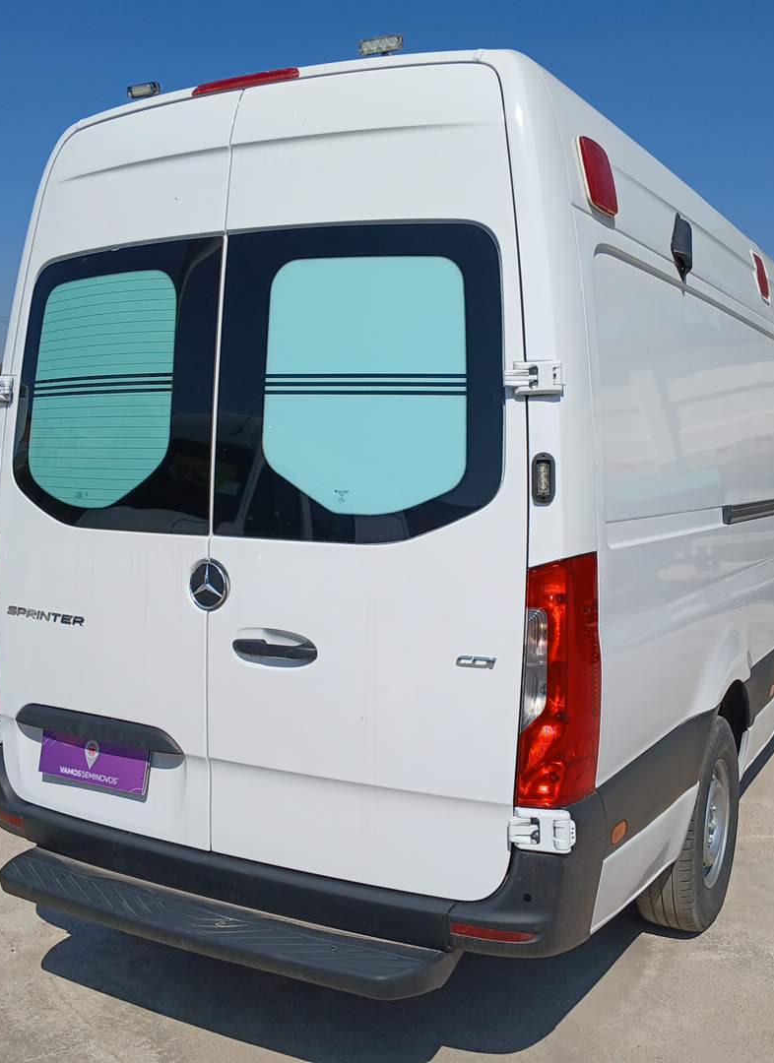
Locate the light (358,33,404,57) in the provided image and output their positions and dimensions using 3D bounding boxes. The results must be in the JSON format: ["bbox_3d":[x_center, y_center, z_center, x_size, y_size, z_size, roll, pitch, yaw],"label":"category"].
[{"bbox_3d":[-0.016,-1.203,2.629,0.120,0.042,0.032,3,5,30],"label":"light"}]

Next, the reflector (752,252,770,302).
[{"bbox_3d":[1.514,-1.031,4.335,0.035,0.185,0.180,-10,-2,30],"label":"reflector"}]

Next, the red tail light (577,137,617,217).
[{"bbox_3d":[0.480,-0.813,2.446,0.035,0.155,0.208,-12,-2,29],"label":"red tail light"}]

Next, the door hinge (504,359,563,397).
[{"bbox_3d":[0.324,-0.331,2.327,0.135,0.078,0.050,3,5,29],"label":"door hinge"}]

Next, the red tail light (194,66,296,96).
[{"bbox_3d":[-0.357,-1.153,2.737,0.325,0.036,0.045,3,5,29],"label":"red tail light"}]

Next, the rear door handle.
[{"bbox_3d":[-0.276,0.300,2.650,0.250,0.050,0.040,3,5,30],"label":"rear door handle"}]

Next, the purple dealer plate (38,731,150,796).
[{"bbox_3d":[-0.825,0.647,2.986,0.402,0.126,0.012,3,-4,30],"label":"purple dealer plate"}]

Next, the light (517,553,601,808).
[{"bbox_3d":[0.390,0.331,2.370,0.160,0.575,0.140,3,5,29],"label":"light"}]

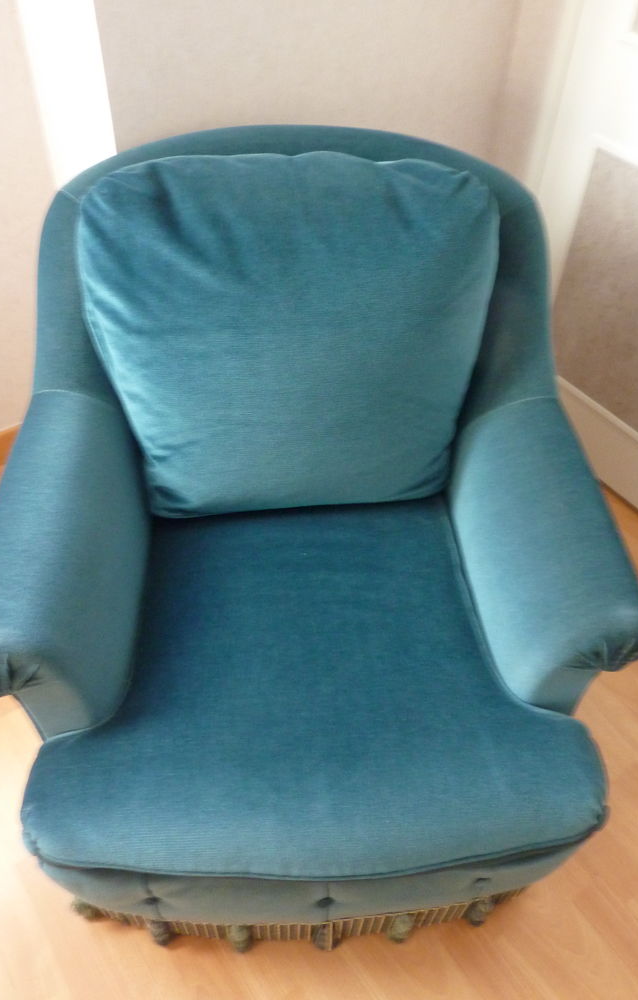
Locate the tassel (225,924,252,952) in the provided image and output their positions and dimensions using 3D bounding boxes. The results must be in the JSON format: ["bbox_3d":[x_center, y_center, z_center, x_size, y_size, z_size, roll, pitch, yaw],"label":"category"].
[{"bbox_3d":[-0.117,0.638,1.050,0.034,0.052,0.034,-1,46,-3],"label":"tassel"}]

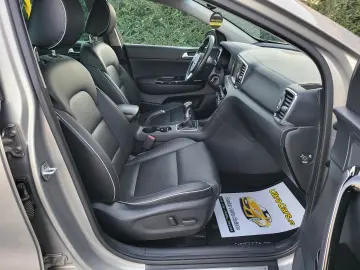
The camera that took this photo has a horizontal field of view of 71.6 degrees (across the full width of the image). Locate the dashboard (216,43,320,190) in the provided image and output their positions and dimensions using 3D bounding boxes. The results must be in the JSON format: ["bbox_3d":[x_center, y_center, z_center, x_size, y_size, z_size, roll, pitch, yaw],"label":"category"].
[{"bbox_3d":[0.512,-0.234,1.491,0.500,0.530,1.400,-1,25,-3],"label":"dashboard"}]

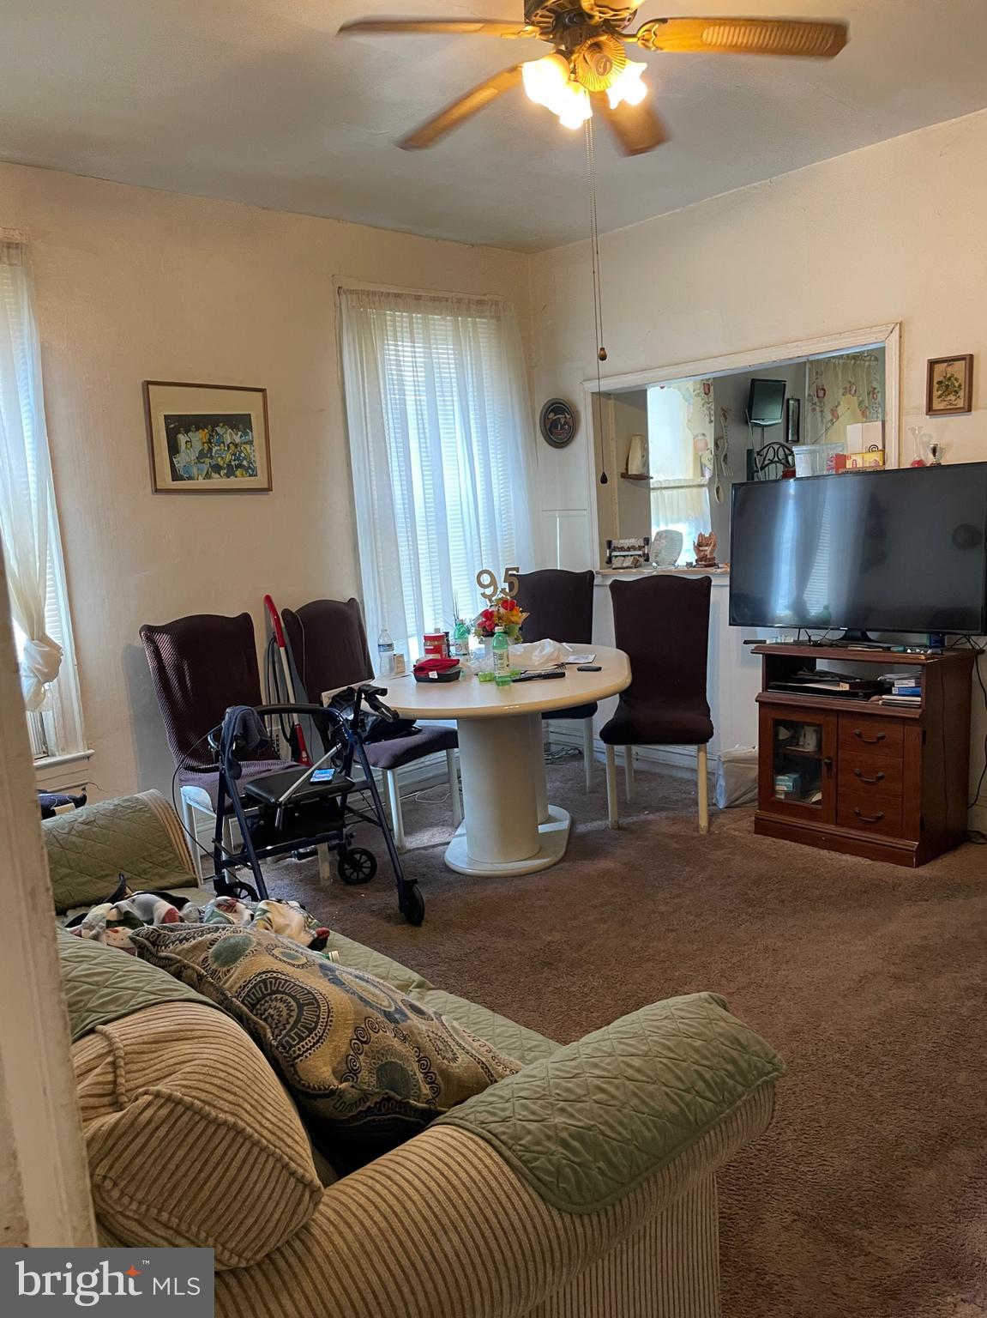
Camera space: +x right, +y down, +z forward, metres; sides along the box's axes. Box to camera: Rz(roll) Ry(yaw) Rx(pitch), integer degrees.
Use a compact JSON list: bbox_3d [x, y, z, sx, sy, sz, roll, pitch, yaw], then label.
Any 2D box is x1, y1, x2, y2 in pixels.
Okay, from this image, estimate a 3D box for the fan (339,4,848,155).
[{"bbox_3d":[0.215,-1.577,2.562,1.300,0.380,1.300,-3,9,7],"label":"fan"}]

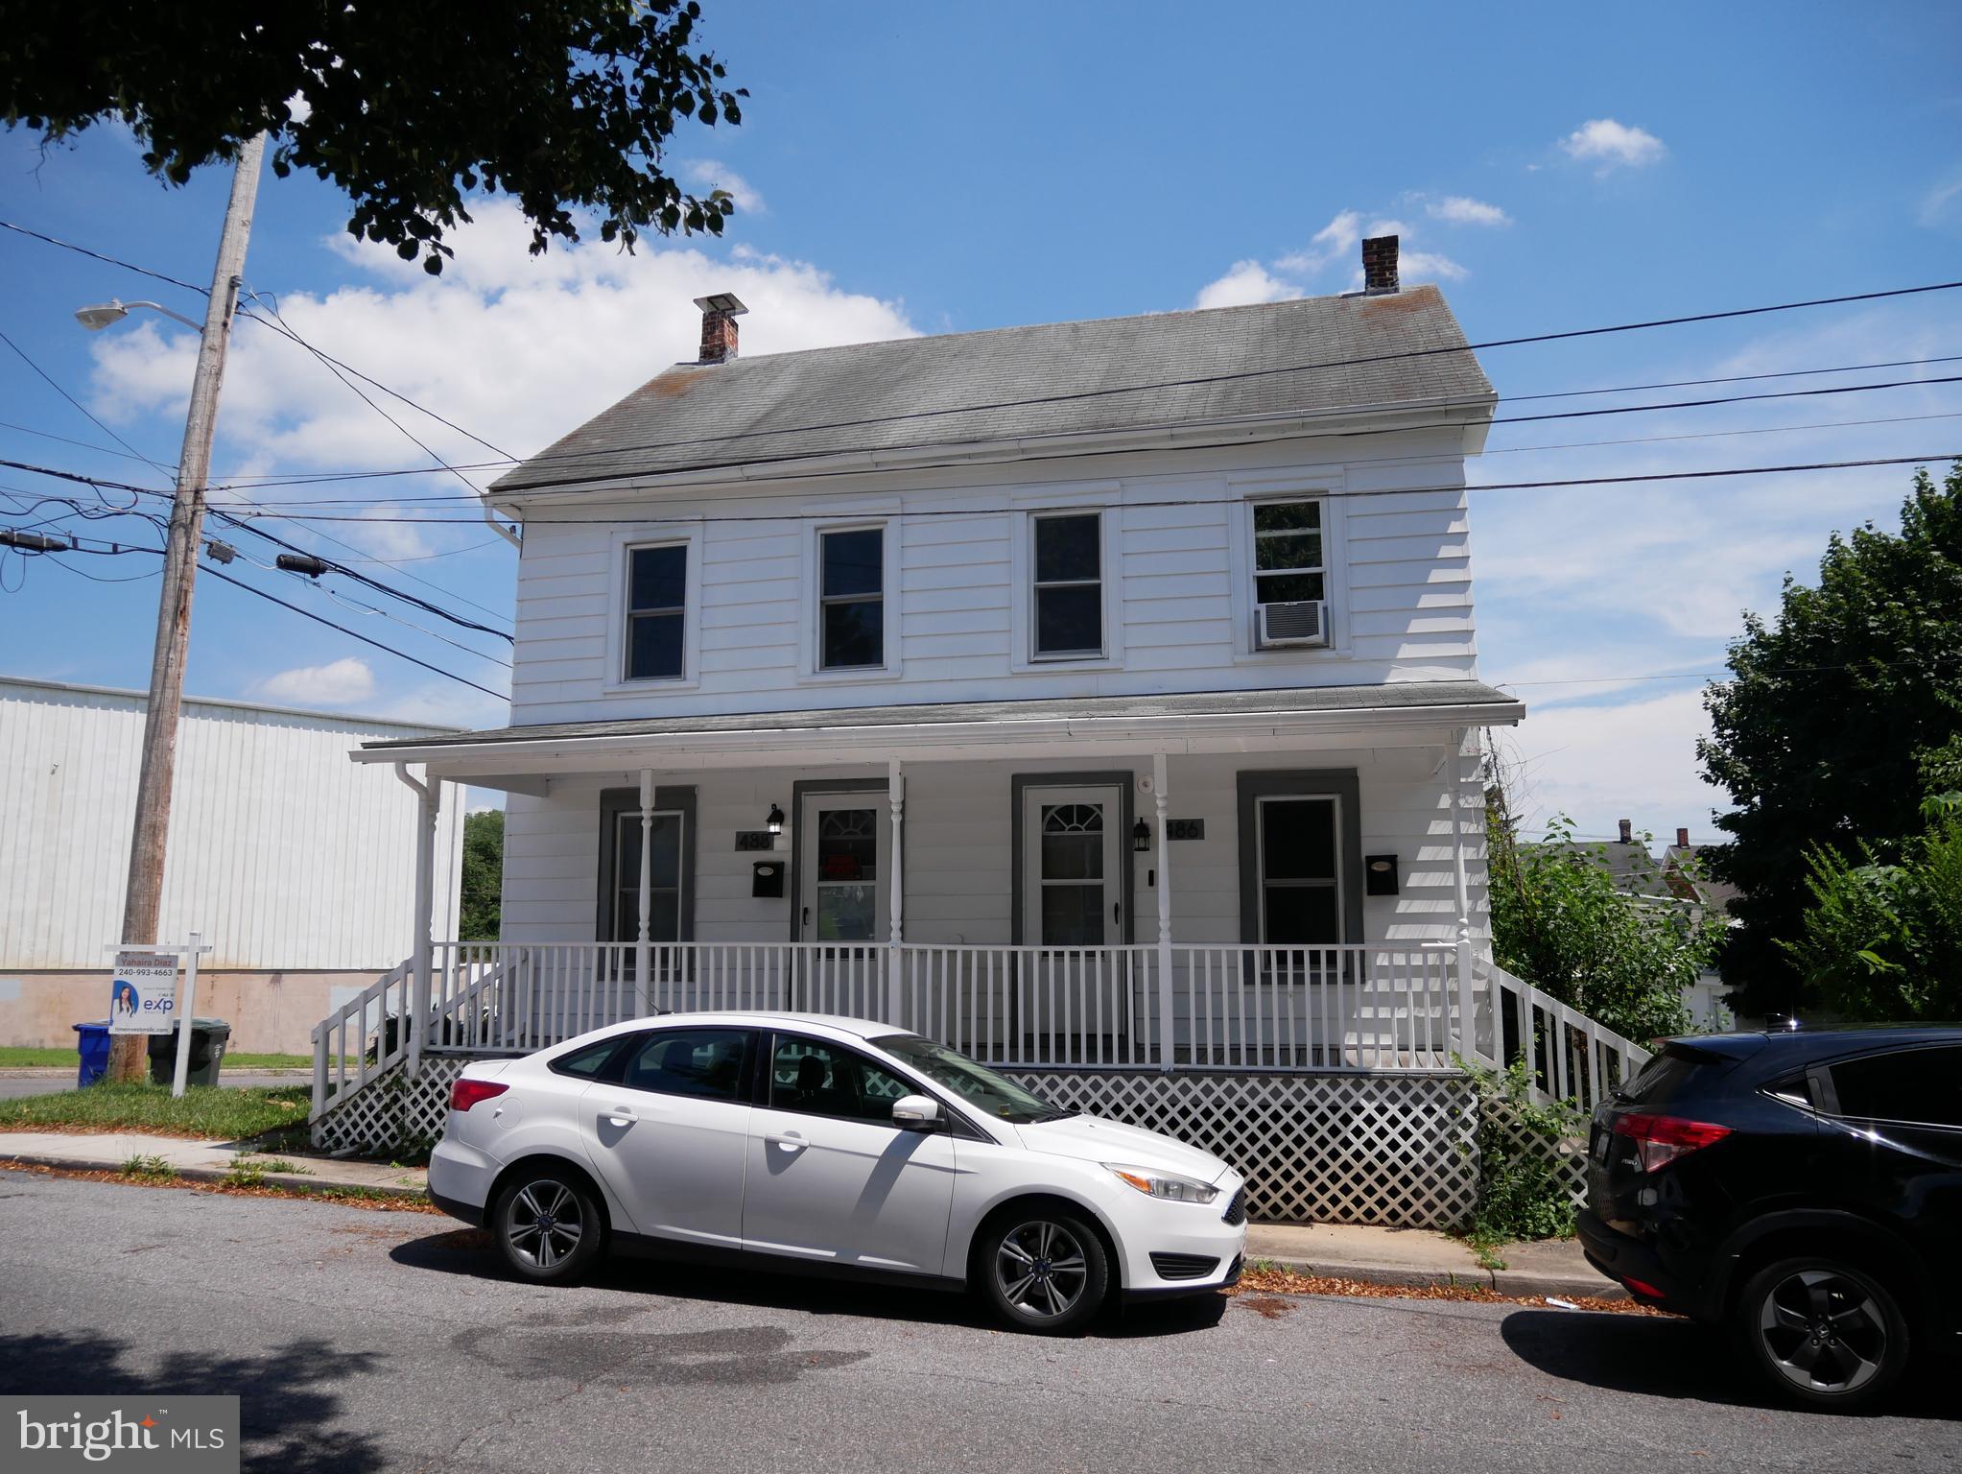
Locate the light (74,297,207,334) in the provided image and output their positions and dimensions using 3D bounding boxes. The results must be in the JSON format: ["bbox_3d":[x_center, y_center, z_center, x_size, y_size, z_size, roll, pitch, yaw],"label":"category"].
[{"bbox_3d":[-9.262,-4.649,14.978,1.730,0.450,0.340,-2,-8,14],"label":"light"}]

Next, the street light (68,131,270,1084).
[{"bbox_3d":[-9.180,-1.700,14.626,2.050,10.550,0.360,0,-7,14],"label":"street light"}]

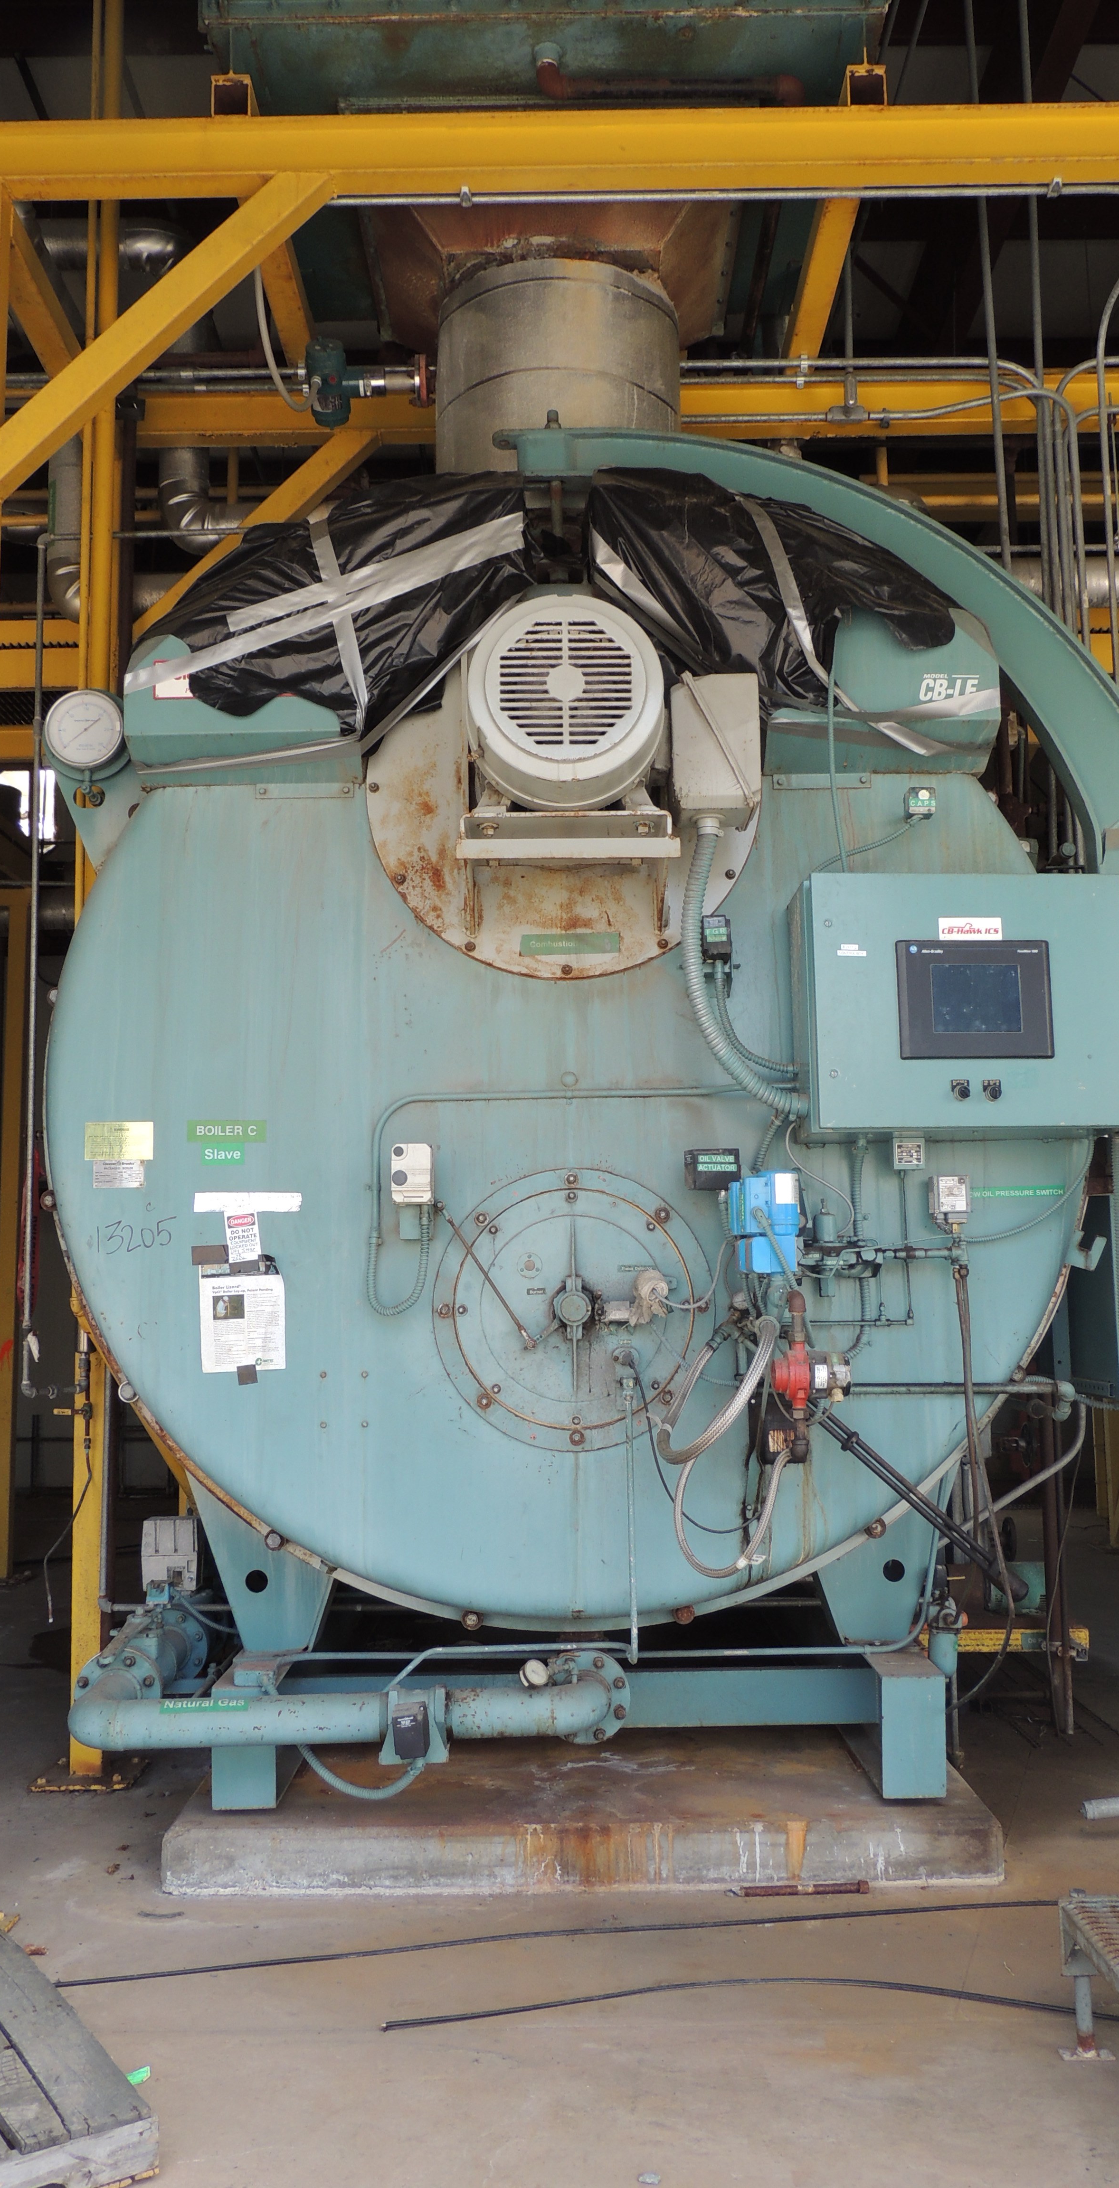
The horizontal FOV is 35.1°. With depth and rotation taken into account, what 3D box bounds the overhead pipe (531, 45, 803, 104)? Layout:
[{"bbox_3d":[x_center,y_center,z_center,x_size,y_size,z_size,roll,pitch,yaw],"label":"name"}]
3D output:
[{"bbox_3d":[0.282,-2.646,4.600,0.700,0.120,0.080,-1,-7,0],"label":"overhead pipe"}]

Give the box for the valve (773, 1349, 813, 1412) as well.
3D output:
[{"bbox_3d":[0.575,0.703,4.360,0.100,0.155,0.110,-1,-7,0],"label":"valve"}]

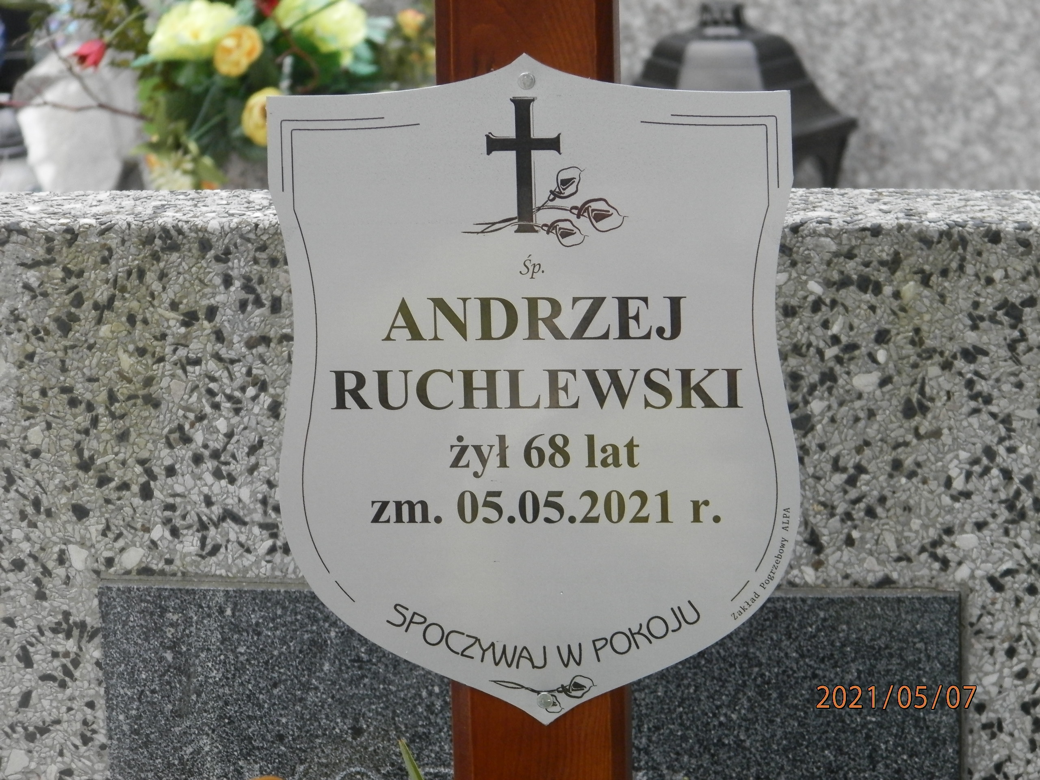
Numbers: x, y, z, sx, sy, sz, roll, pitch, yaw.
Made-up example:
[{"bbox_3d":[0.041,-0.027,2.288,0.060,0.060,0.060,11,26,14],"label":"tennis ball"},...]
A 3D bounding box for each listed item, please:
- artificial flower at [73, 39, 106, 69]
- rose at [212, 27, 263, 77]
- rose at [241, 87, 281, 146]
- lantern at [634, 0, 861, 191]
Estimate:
[{"bbox_3d":[-0.313,-0.245,4.900,0.026,0.024,0.024,-28,25,-30],"label":"artificial flower"},{"bbox_3d":[-0.209,-0.252,5.000,0.038,0.038,0.031,-1,13,0],"label":"rose"},{"bbox_3d":[-0.187,-0.203,5.000,0.042,0.043,0.032,-1,13,0],"label":"rose"},{"bbox_3d":[0.165,-0.176,5.400,0.215,0.280,0.190,-1,13,0],"label":"lantern"}]

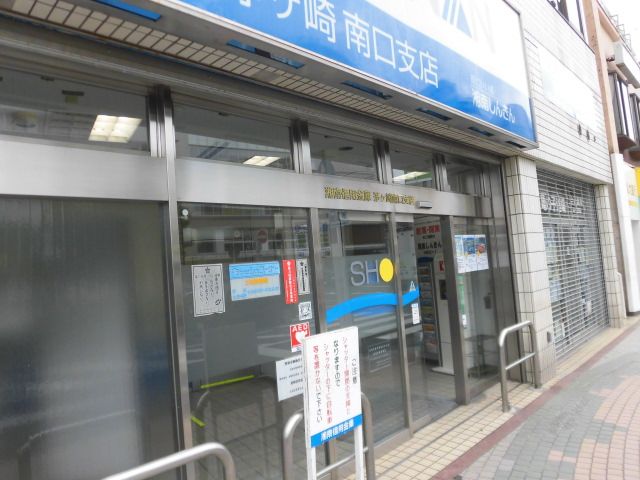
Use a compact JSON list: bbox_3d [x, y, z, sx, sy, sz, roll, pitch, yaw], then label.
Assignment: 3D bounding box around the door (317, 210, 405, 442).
[{"bbox_3d":[0.394,0.743,3.722,0.060,1.990,0.967,-7,-4,45],"label":"door"}]

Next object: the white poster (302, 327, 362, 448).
[{"bbox_3d":[0.083,0.864,2.671,0.040,0.610,0.455,-7,-4,45],"label":"white poster"}]

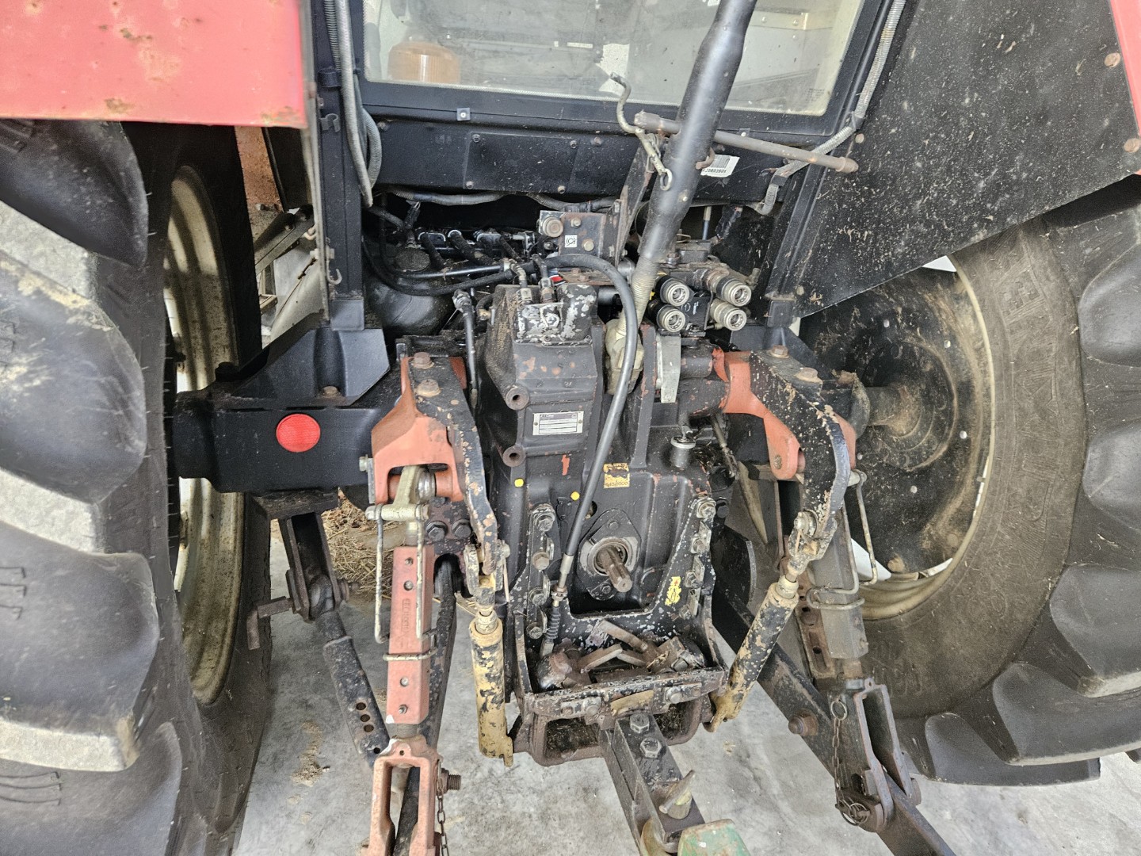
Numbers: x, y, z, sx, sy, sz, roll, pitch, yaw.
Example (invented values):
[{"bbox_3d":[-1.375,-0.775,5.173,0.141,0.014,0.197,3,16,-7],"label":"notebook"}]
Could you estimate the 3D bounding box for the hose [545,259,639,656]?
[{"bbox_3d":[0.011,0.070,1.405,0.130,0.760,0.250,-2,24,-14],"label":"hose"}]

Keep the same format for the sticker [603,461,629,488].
[{"bbox_3d":[0.091,0.095,1.502,0.052,0.055,0.002,-2,24,-14],"label":"sticker"}]

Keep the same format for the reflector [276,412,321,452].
[{"bbox_3d":[-0.506,0.009,1.411,0.080,0.080,0.010,-2,24,-14],"label":"reflector"}]

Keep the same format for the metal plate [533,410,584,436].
[{"bbox_3d":[-0.022,-0.008,1.400,0.093,0.044,0.003,-2,24,-14],"label":"metal plate"}]

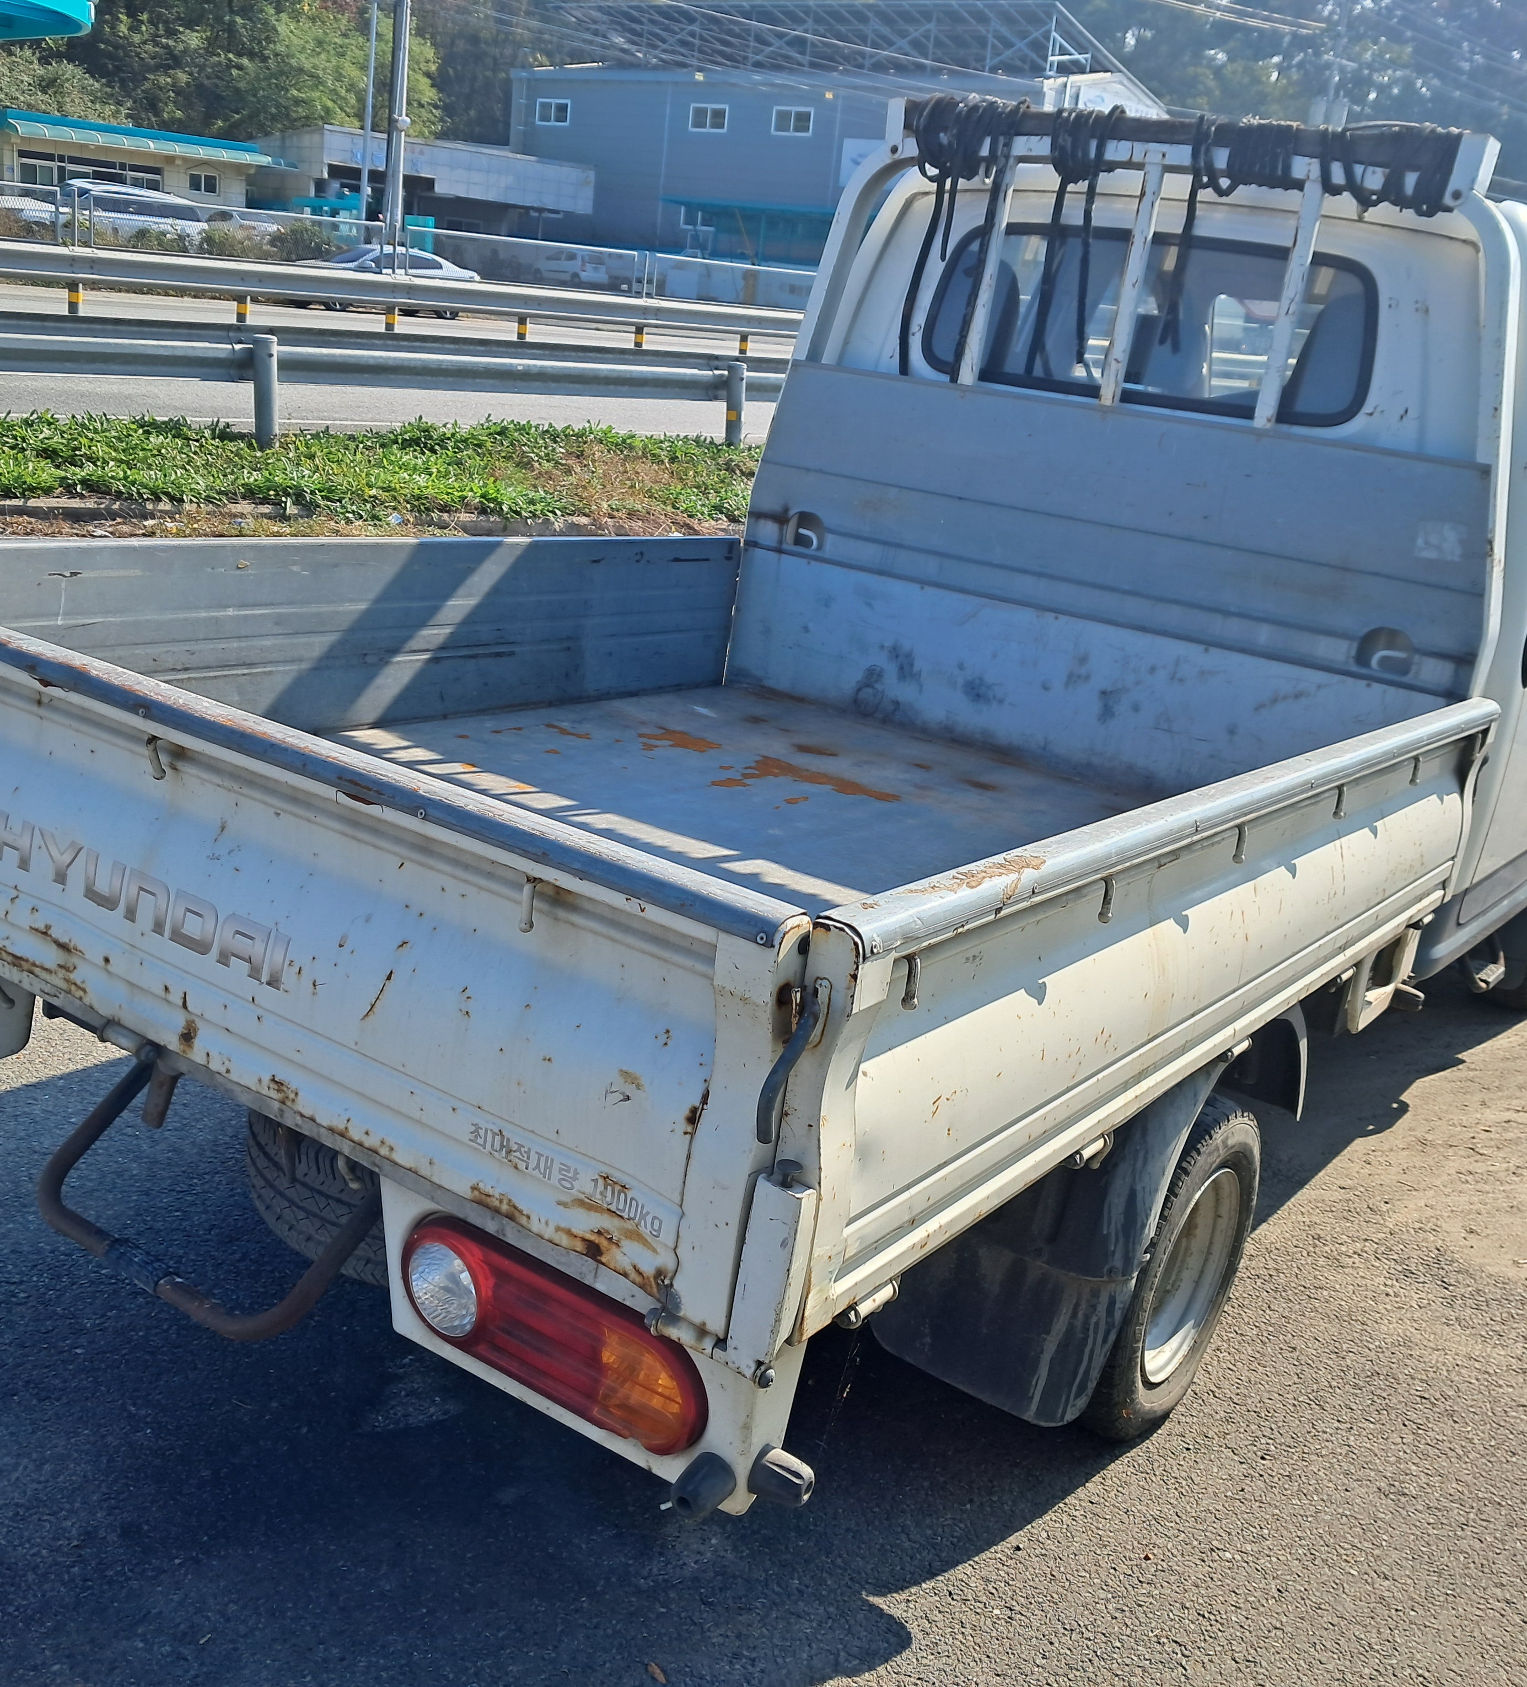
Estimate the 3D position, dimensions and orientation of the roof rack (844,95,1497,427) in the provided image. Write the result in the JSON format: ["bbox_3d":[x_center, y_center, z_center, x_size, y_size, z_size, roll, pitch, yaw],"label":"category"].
[{"bbox_3d":[0.731,-1.138,3.449,1.340,0.570,0.140,18,18,32],"label":"roof rack"}]

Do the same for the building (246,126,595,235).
[{"bbox_3d":[-11.916,-21.387,60.089,9.300,4.457,10.500,-3,20,-29],"label":"building"}]

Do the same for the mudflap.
[{"bbox_3d":[0.392,0.525,2.529,0.370,0.500,0.270,18,18,32],"label":"mudflap"}]

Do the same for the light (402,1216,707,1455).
[{"bbox_3d":[-0.205,0.465,1.684,0.390,0.140,0.070,18,18,32],"label":"light"}]

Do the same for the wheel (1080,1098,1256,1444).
[{"bbox_3d":[0.629,0.668,2.832,0.150,0.560,0.560,18,18,32],"label":"wheel"}]

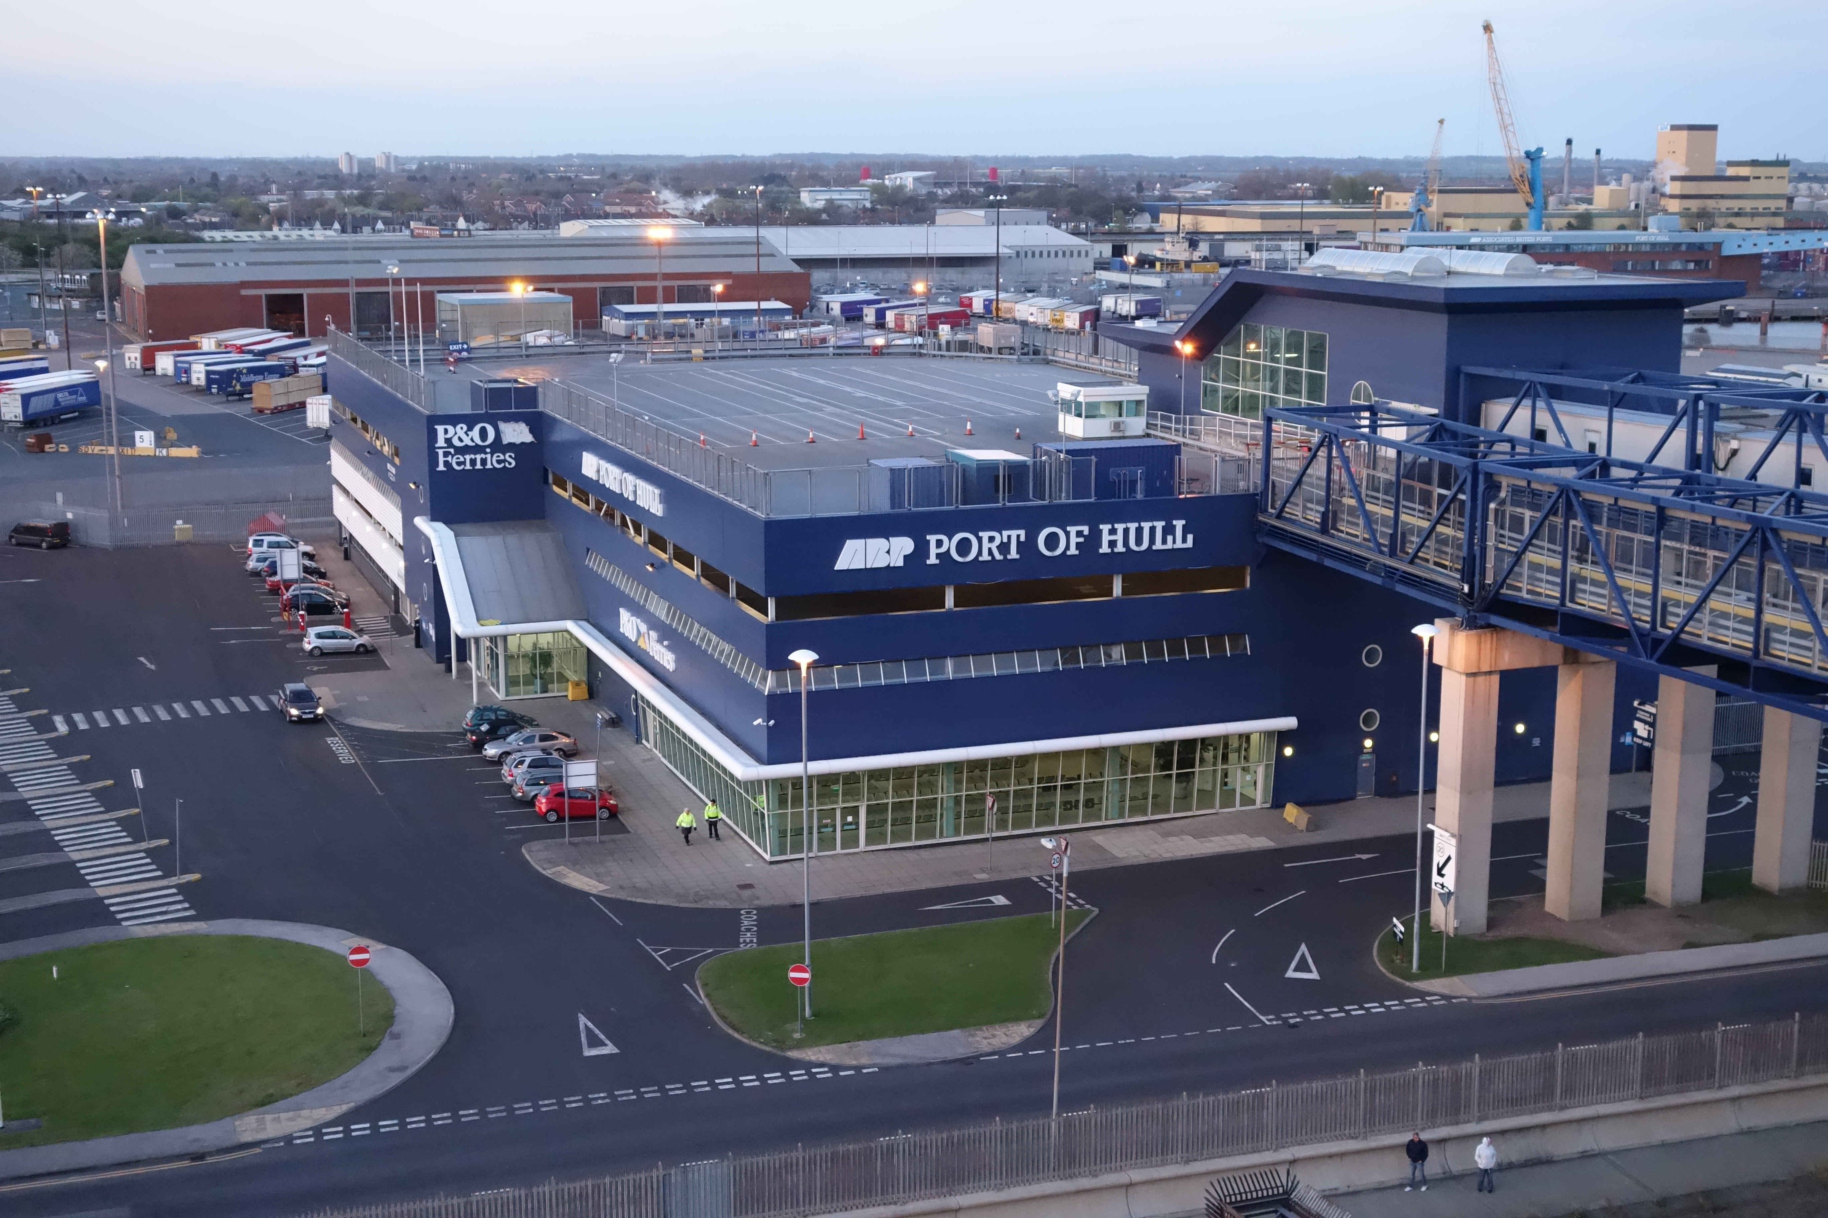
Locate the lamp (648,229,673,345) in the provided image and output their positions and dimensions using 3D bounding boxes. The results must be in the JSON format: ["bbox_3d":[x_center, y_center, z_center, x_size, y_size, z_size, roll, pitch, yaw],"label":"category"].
[{"bbox_3d":[-25.049,-26.496,232.843,2.200,21.000,2.200,0,11,0],"label":"lamp"}]

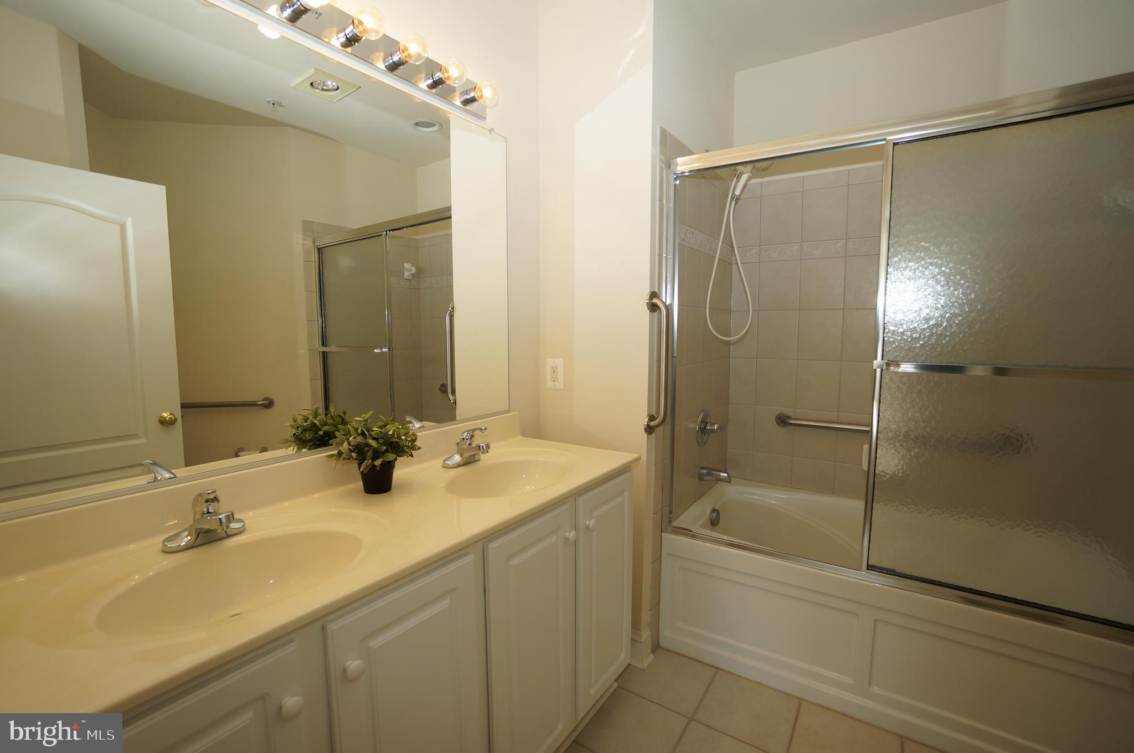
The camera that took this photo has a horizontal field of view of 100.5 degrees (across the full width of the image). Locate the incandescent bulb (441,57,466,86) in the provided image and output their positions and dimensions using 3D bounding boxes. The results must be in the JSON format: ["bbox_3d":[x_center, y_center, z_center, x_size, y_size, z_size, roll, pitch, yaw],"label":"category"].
[{"bbox_3d":[-0.347,-0.922,1.434,0.090,0.077,0.077,4,7,34],"label":"incandescent bulb"}]

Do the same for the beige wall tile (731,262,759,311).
[{"bbox_3d":[0.958,-0.476,2.529,0.143,0.251,0.009,4,7,35],"label":"beige wall tile"}]

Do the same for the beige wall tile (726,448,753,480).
[{"bbox_3d":[0.962,0.491,2.626,0.143,0.162,0.009,4,7,35],"label":"beige wall tile"}]

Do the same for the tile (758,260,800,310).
[{"bbox_3d":[1.096,-0.465,2.433,0.201,0.251,0.009,4,7,35],"label":"tile"}]

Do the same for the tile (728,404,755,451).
[{"bbox_3d":[0.974,0.286,2.631,0.136,0.255,0.010,4,7,34],"label":"tile"}]

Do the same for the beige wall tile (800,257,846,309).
[{"bbox_3d":[1.307,-0.474,2.418,0.199,0.254,0.010,3,6,33],"label":"beige wall tile"}]

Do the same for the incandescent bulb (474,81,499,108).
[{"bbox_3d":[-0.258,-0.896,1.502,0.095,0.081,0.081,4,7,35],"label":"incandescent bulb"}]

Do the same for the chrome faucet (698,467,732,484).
[{"bbox_3d":[0.719,0.476,2.271,0.142,0.068,0.056,4,7,34],"label":"chrome faucet"}]

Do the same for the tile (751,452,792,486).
[{"bbox_3d":[1.100,0.499,2.530,0.201,0.162,0.009,4,7,35],"label":"tile"}]

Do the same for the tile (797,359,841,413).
[{"bbox_3d":[1.261,0.048,2.369,0.201,0.251,0.009,4,7,35],"label":"tile"}]

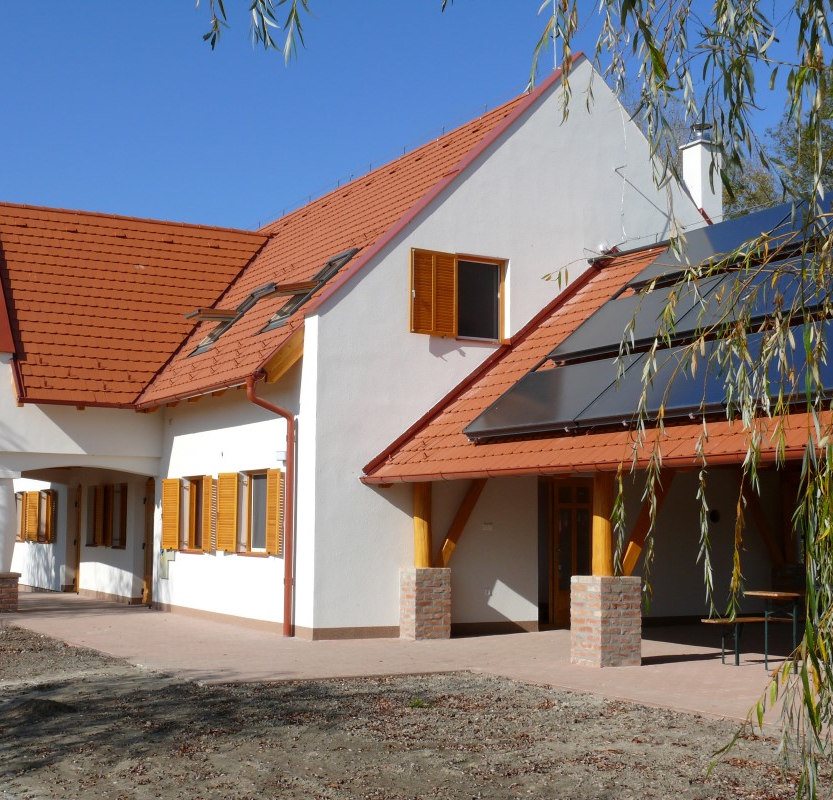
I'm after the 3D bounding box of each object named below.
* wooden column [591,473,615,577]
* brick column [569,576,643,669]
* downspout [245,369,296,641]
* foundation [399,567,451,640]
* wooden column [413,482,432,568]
[{"bbox_3d":[1.962,1.265,13.887,0.231,1.162,0.231,0,-6,0],"label":"wooden column"},{"bbox_3d":[1.975,2.293,13.794,0.512,0.907,0.512,4,-7,-28],"label":"brick column"},{"bbox_3d":[-1.866,1.341,17.098,0.620,3.392,0.100,4,-7,-28],"label":"downspout"},{"bbox_3d":[0.122,2.622,17.117,0.508,0.894,0.436,4,-7,-28],"label":"foundation"},{"bbox_3d":[0.093,1.588,17.217,0.227,1.175,0.227,0,-6,0],"label":"wooden column"}]

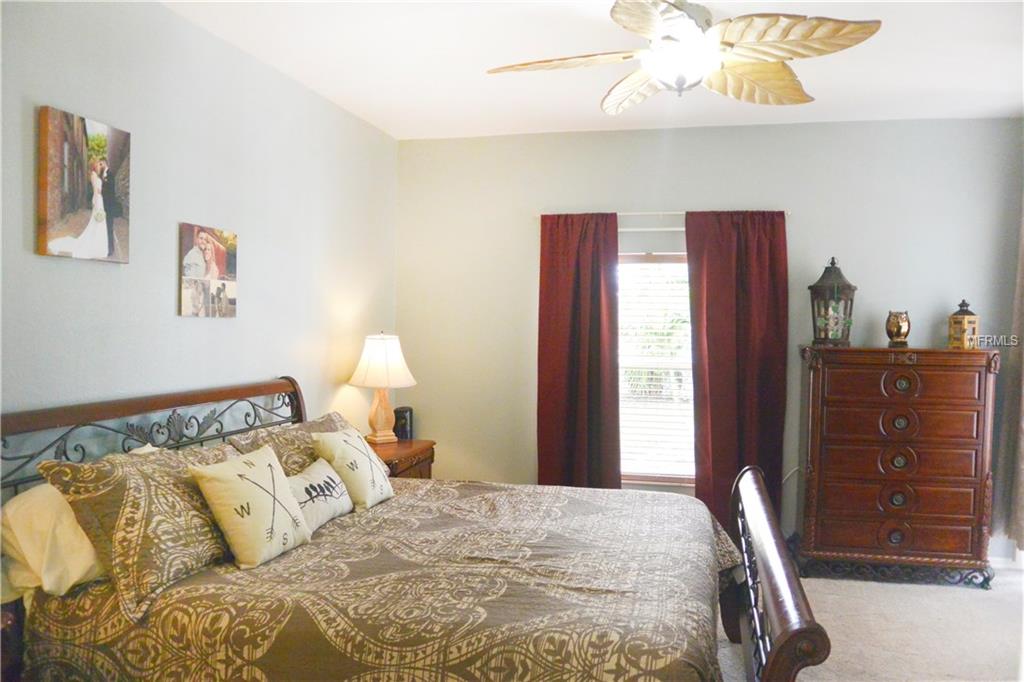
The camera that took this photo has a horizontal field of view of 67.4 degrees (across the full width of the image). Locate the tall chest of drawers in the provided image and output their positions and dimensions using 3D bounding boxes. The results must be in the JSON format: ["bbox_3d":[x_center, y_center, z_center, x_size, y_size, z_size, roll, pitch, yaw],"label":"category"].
[{"bbox_3d":[2.329,0.739,4.781,1.060,1.400,0.490,2,2,14],"label":"tall chest of drawers"}]

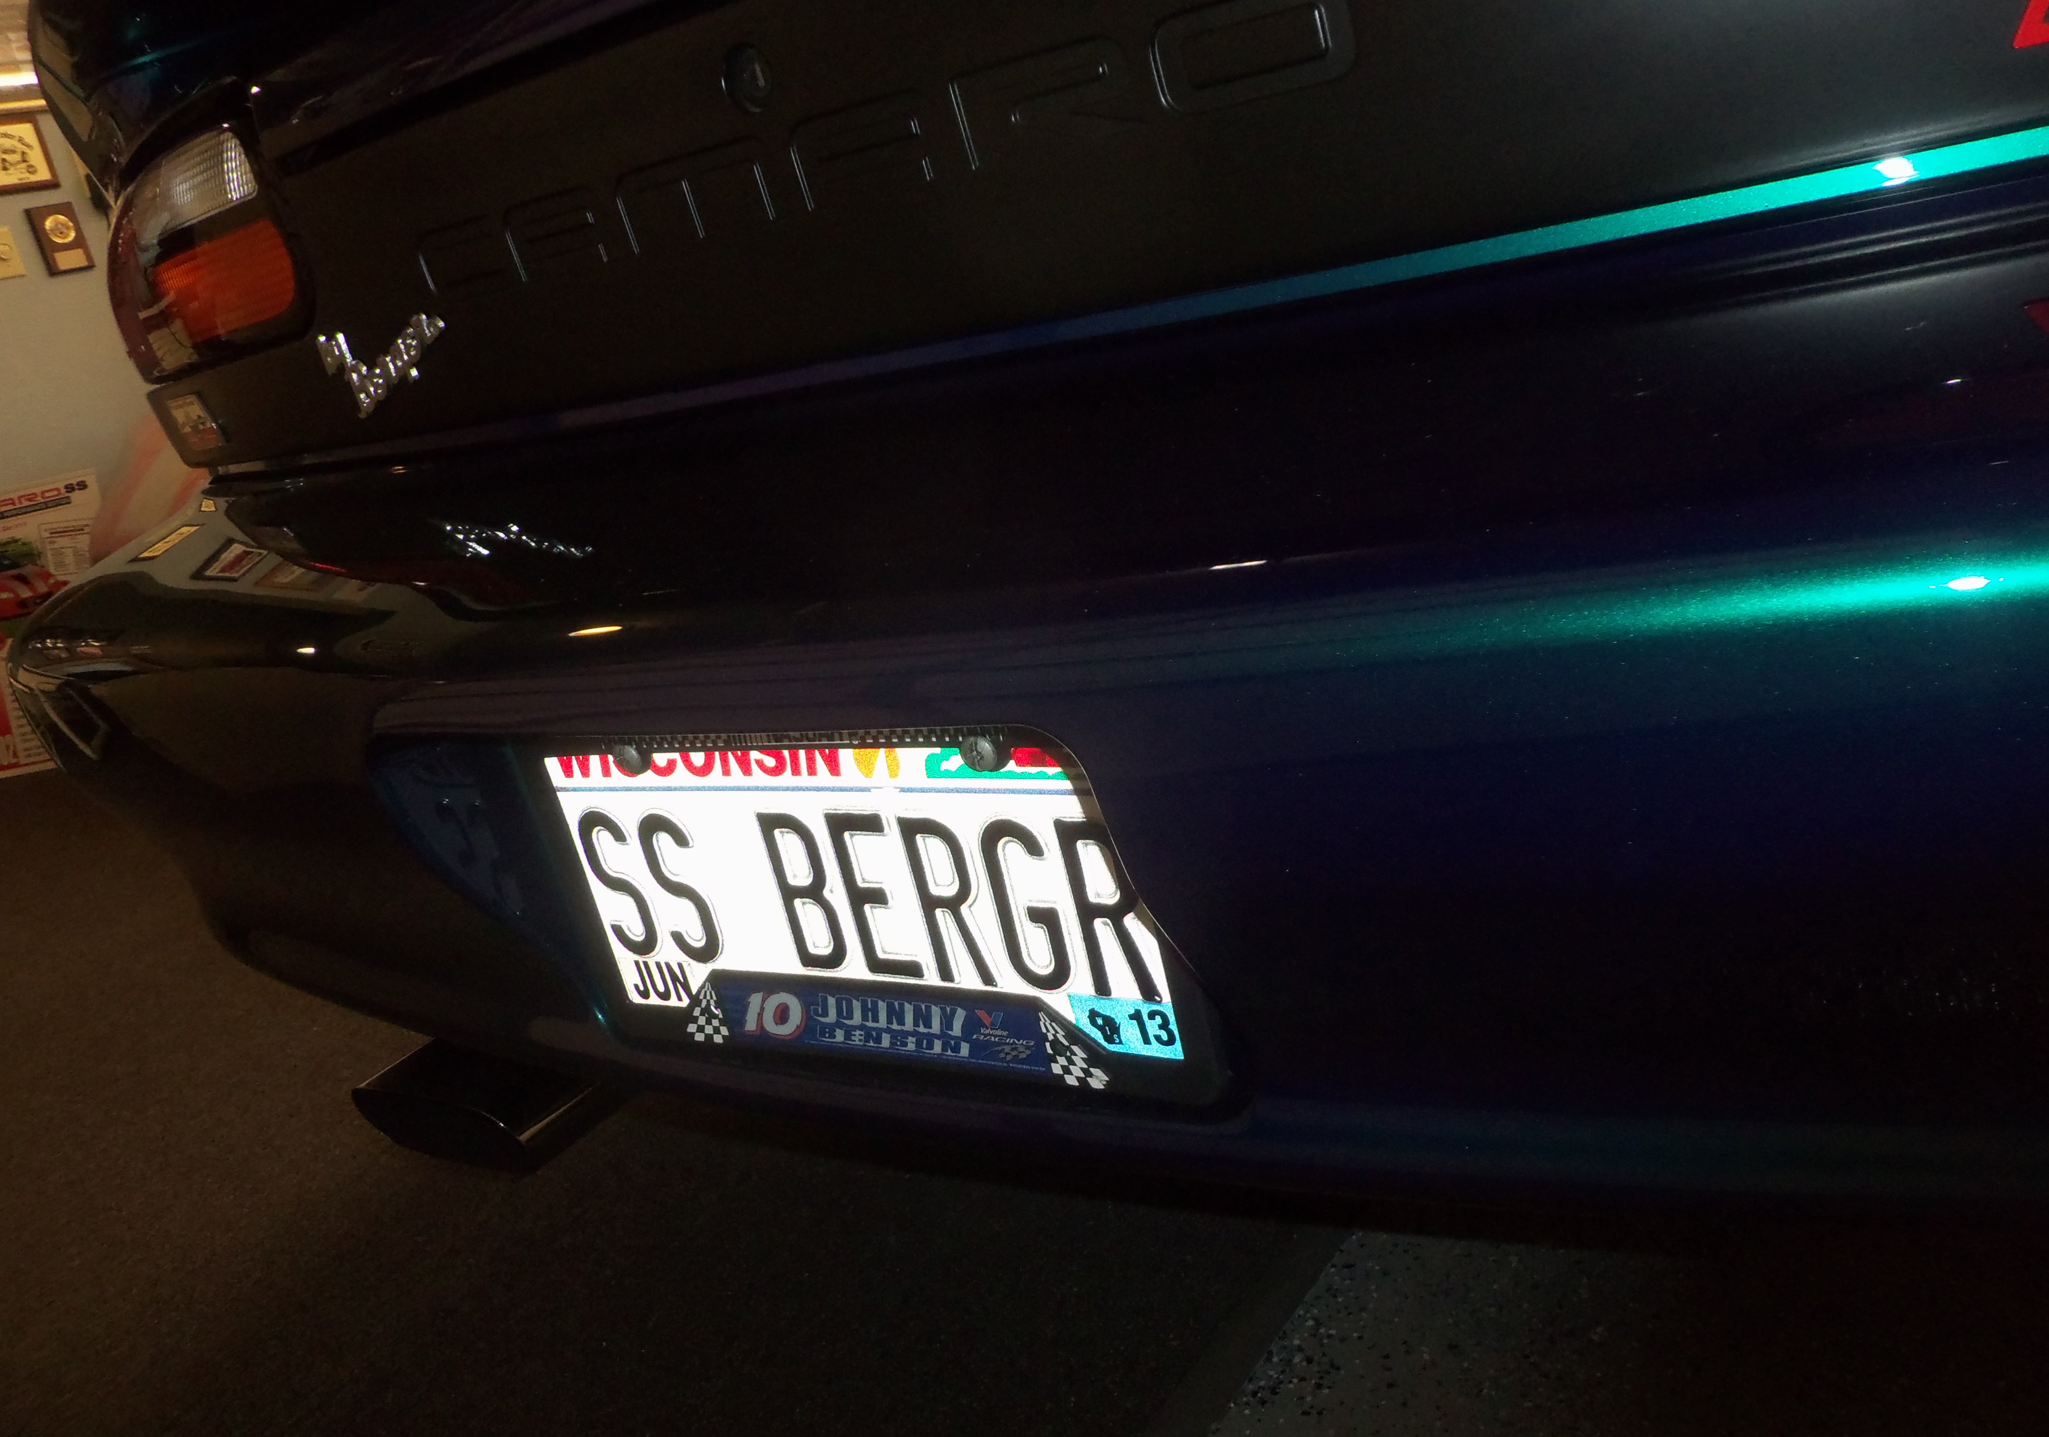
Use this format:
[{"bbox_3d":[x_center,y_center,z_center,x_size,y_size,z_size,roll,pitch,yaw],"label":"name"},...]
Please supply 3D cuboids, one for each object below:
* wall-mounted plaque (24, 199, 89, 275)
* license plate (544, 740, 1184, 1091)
[{"bbox_3d":[-2.384,-1.185,4.100,0.019,0.161,0.111,-1,21,33],"label":"wall-mounted plaque"},{"bbox_3d":[-0.074,0.072,0.663,0.310,0.158,0.014,-1,23,33],"label":"license plate"}]

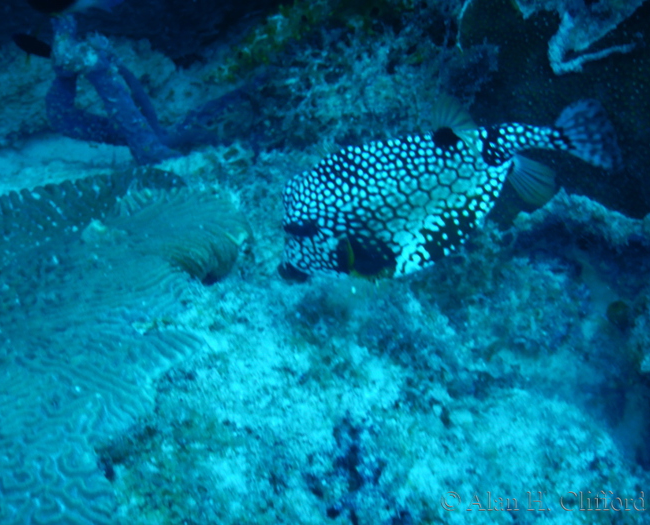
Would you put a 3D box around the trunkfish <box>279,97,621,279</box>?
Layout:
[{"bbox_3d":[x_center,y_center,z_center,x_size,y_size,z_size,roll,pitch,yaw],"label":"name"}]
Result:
[{"bbox_3d":[0.069,-0.055,1.460,0.220,0.092,0.062,-17,28,-2],"label":"trunkfish"}]

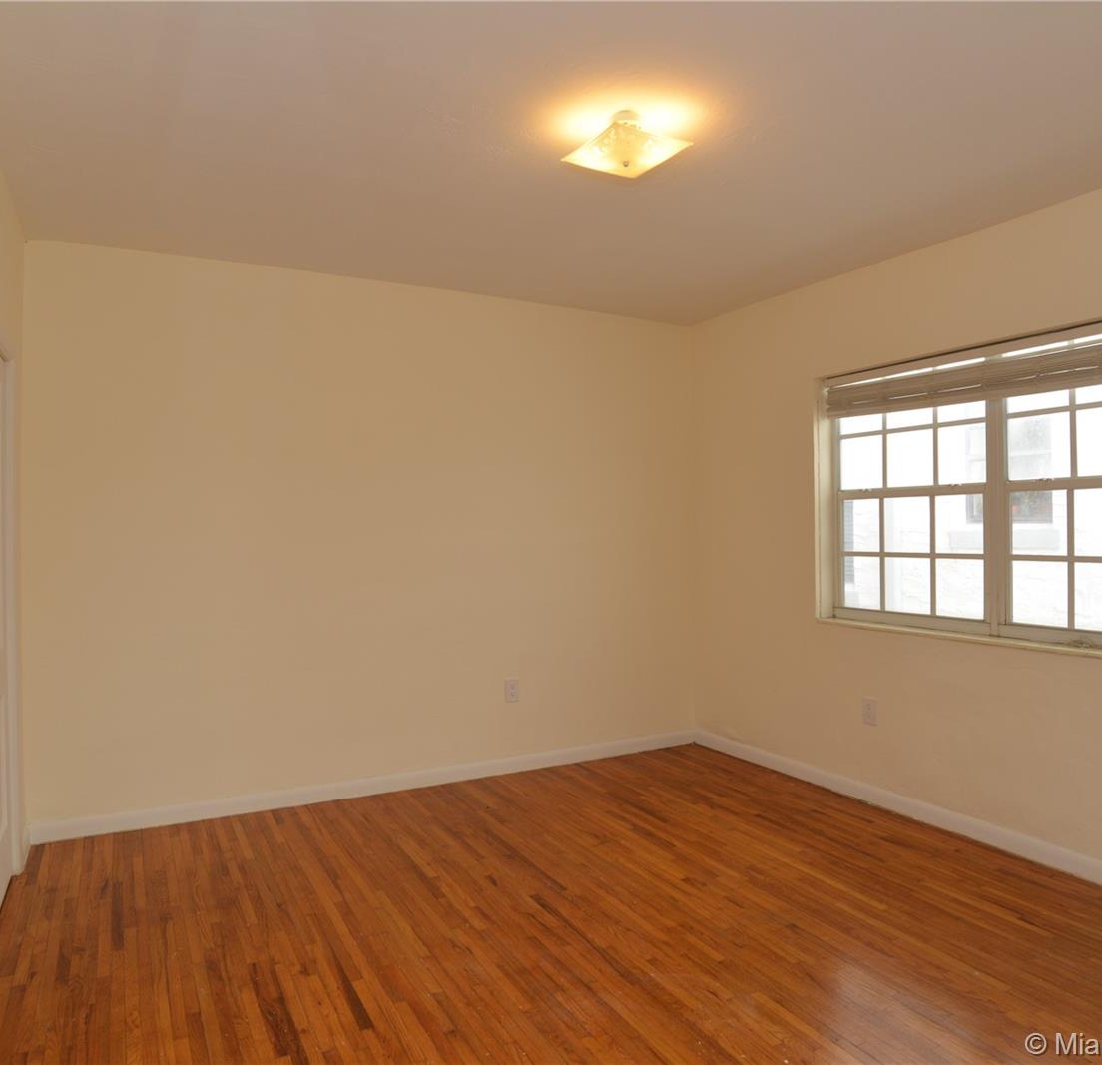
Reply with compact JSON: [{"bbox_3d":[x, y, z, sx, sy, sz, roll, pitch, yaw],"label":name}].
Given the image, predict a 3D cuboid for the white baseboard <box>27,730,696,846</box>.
[{"bbox_3d":[-0.672,1.286,4.180,3.500,0.083,0.020,-1,0,-27],"label":"white baseboard"}]

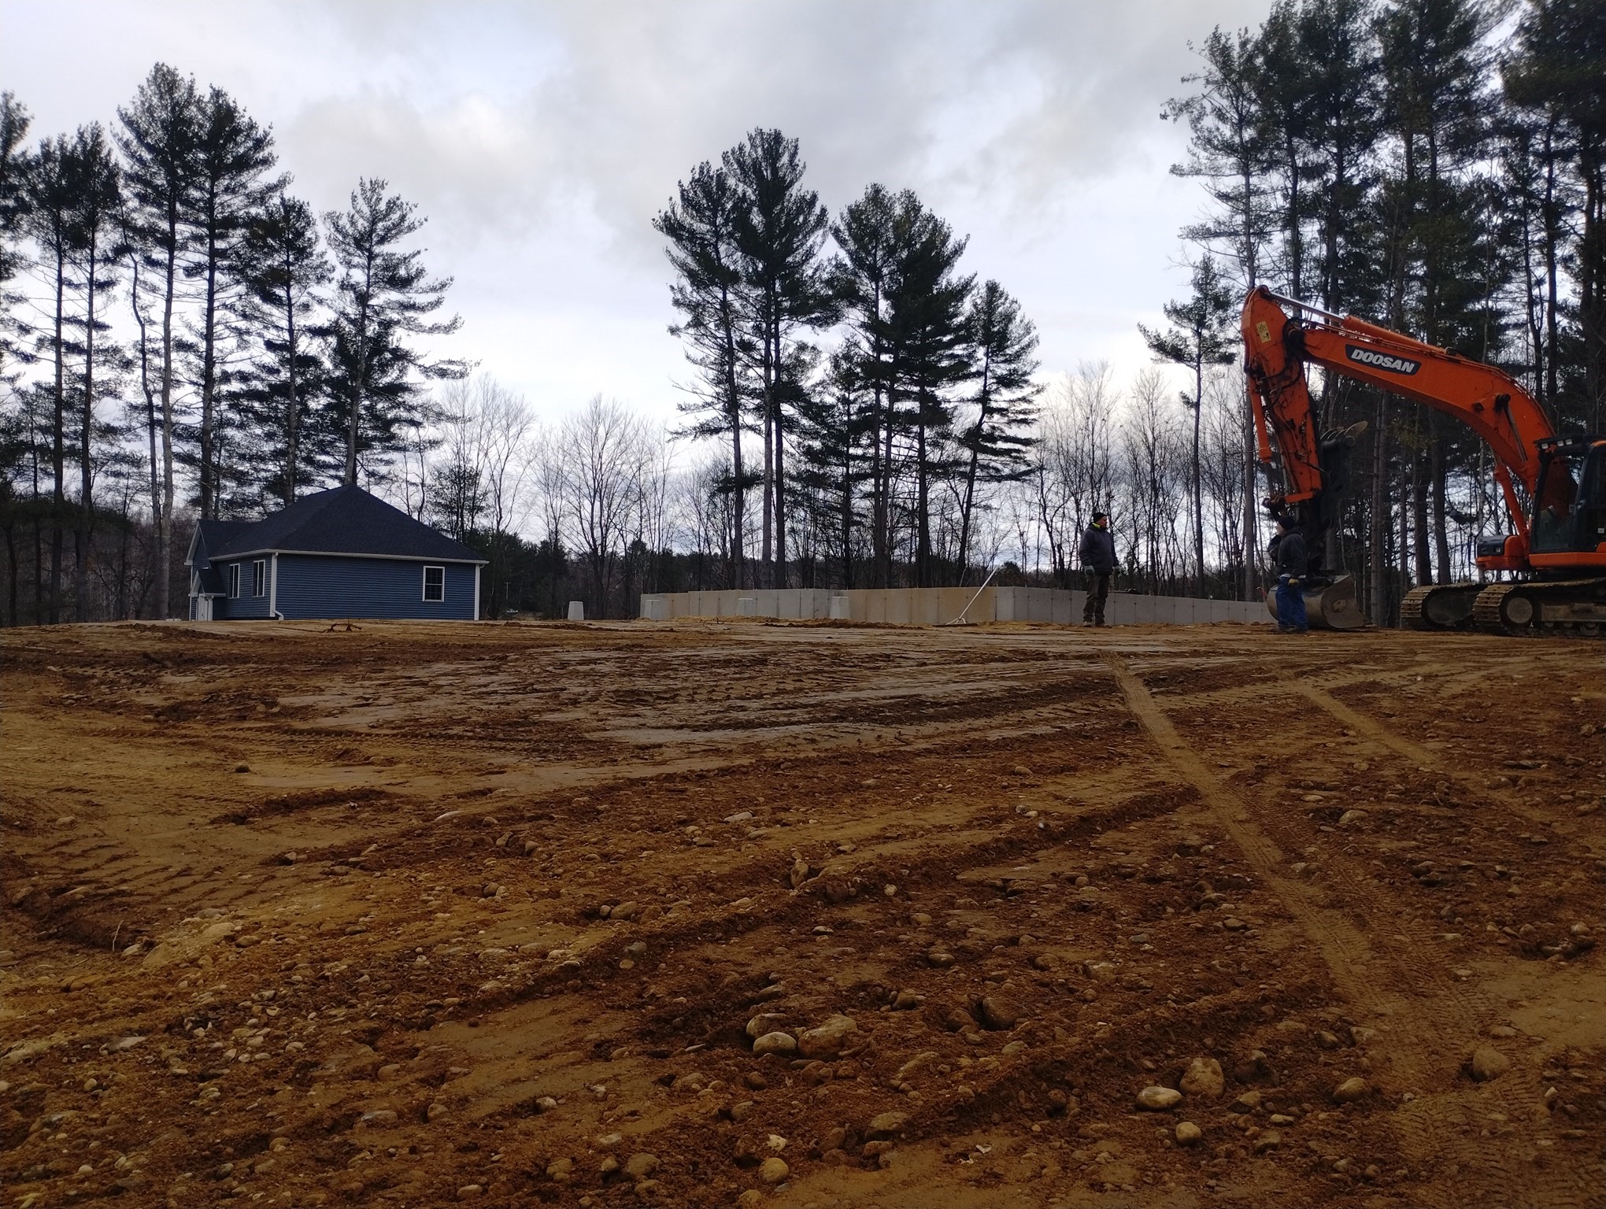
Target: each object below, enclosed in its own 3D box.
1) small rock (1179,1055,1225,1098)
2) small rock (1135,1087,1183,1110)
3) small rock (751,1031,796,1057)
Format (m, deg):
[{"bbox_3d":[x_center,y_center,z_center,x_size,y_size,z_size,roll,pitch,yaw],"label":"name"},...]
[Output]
[{"bbox_3d":[1.141,1.357,3.727,0.128,0.117,0.102,1,-2,17],"label":"small rock"},{"bbox_3d":[0.998,1.384,3.643,0.129,0.059,0.090,1,-2,16],"label":"small rock"},{"bbox_3d":[-0.090,1.344,3.975,0.137,0.070,0.102,1,-1,-1],"label":"small rock"}]

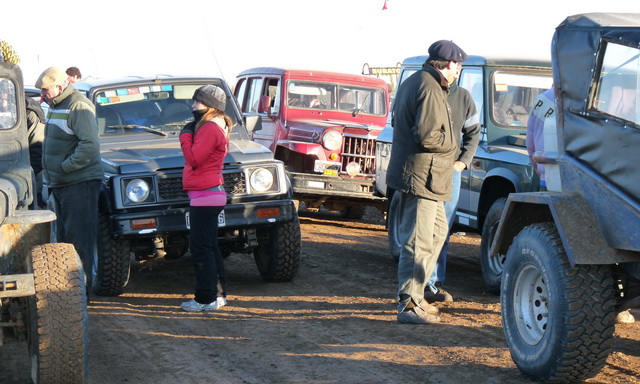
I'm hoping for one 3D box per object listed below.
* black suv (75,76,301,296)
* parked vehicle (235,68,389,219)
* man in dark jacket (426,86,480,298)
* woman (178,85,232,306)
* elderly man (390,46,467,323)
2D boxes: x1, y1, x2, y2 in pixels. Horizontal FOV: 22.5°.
[{"bbox_3d":[-1.380,-0.130,13.700,1.580,1.740,3.450,-4,3,-17],"label":"black suv"},{"bbox_3d":[-0.060,-0.610,20.200,1.750,1.800,4.500,3,3,-14],"label":"parked vehicle"},{"bbox_3d":[0.945,-0.100,11.600,0.540,1.750,0.420,-3,4,-43],"label":"man in dark jacket"},{"bbox_3d":[-0.804,0.035,11.300,0.400,1.600,0.460,0,3,-9],"label":"woman"},{"bbox_3d":[0.708,-0.065,10.500,0.520,1.840,0.560,0,3,3],"label":"elderly man"}]

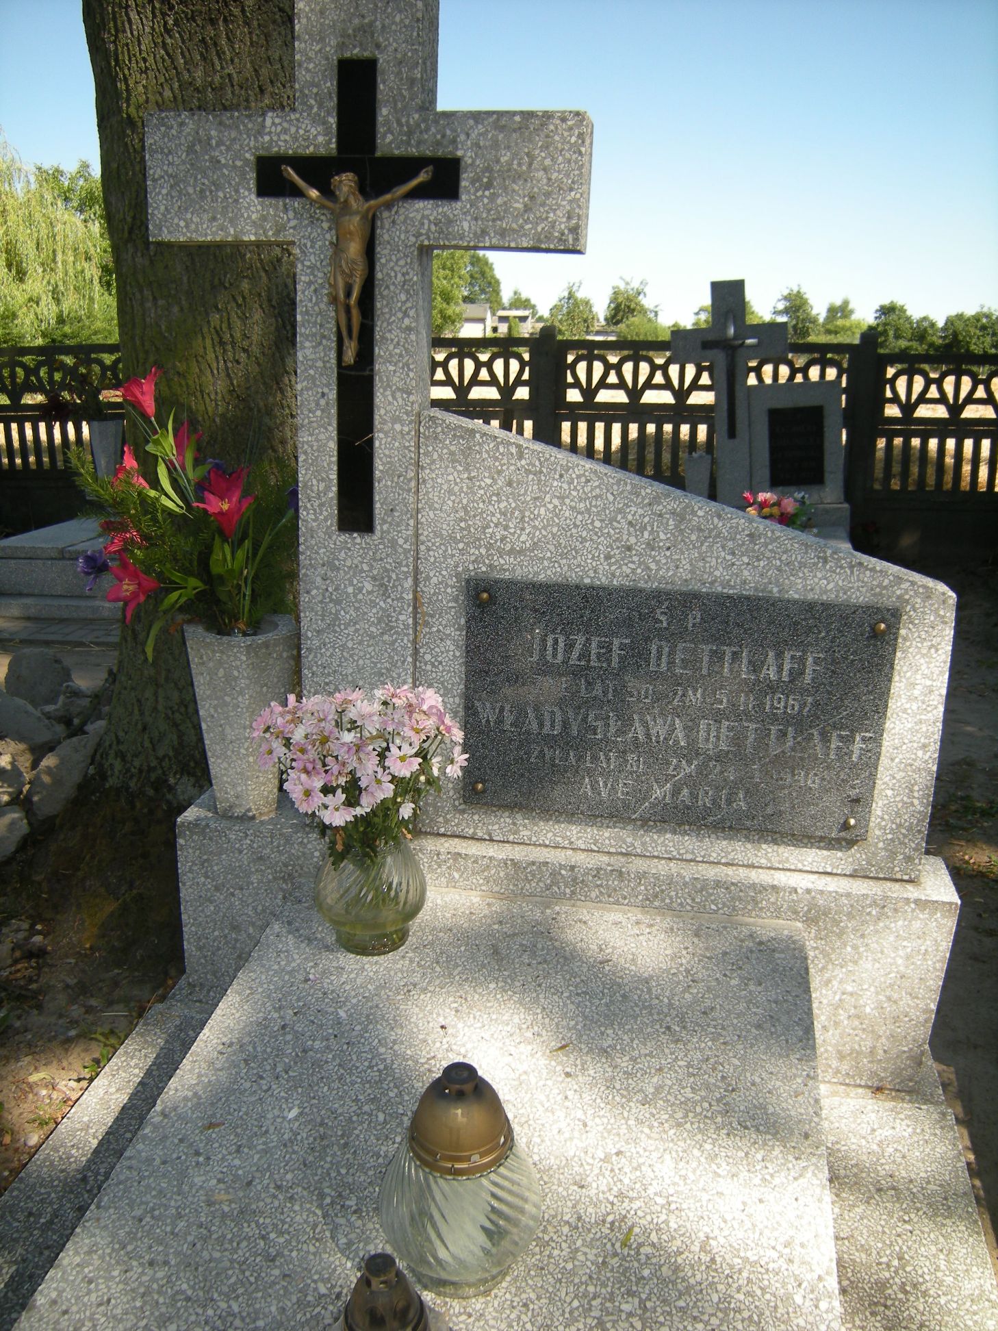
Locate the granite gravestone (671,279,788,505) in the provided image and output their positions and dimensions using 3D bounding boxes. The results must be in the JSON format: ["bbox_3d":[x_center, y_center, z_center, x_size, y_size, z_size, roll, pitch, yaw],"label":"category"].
[{"bbox_3d":[1.058,-1.216,4.877,0.516,0.989,0.075,-2,18,7],"label":"granite gravestone"}]

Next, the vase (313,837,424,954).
[{"bbox_3d":[-0.166,0.290,1.392,0.145,0.135,0.145,1,20,0],"label":"vase"}]

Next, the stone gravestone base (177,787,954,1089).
[{"bbox_3d":[0.072,0.390,1.581,1.080,0.301,0.123,5,18,9],"label":"stone gravestone base"}]

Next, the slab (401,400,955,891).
[{"bbox_3d":[0.236,-0.025,1.435,0.689,0.589,0.071,5,18,9],"label":"slab"}]

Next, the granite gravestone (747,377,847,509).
[{"bbox_3d":[1.364,-1.014,4.942,0.416,0.552,0.075,-2,18,7],"label":"granite gravestone"}]

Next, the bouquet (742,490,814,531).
[{"bbox_3d":[1.227,-0.669,4.730,0.310,0.210,0.250,4,18,9],"label":"bouquet"}]

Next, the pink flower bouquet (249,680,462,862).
[{"bbox_3d":[-0.164,0.143,1.347,0.259,0.216,0.216,5,18,9],"label":"pink flower bouquet"}]

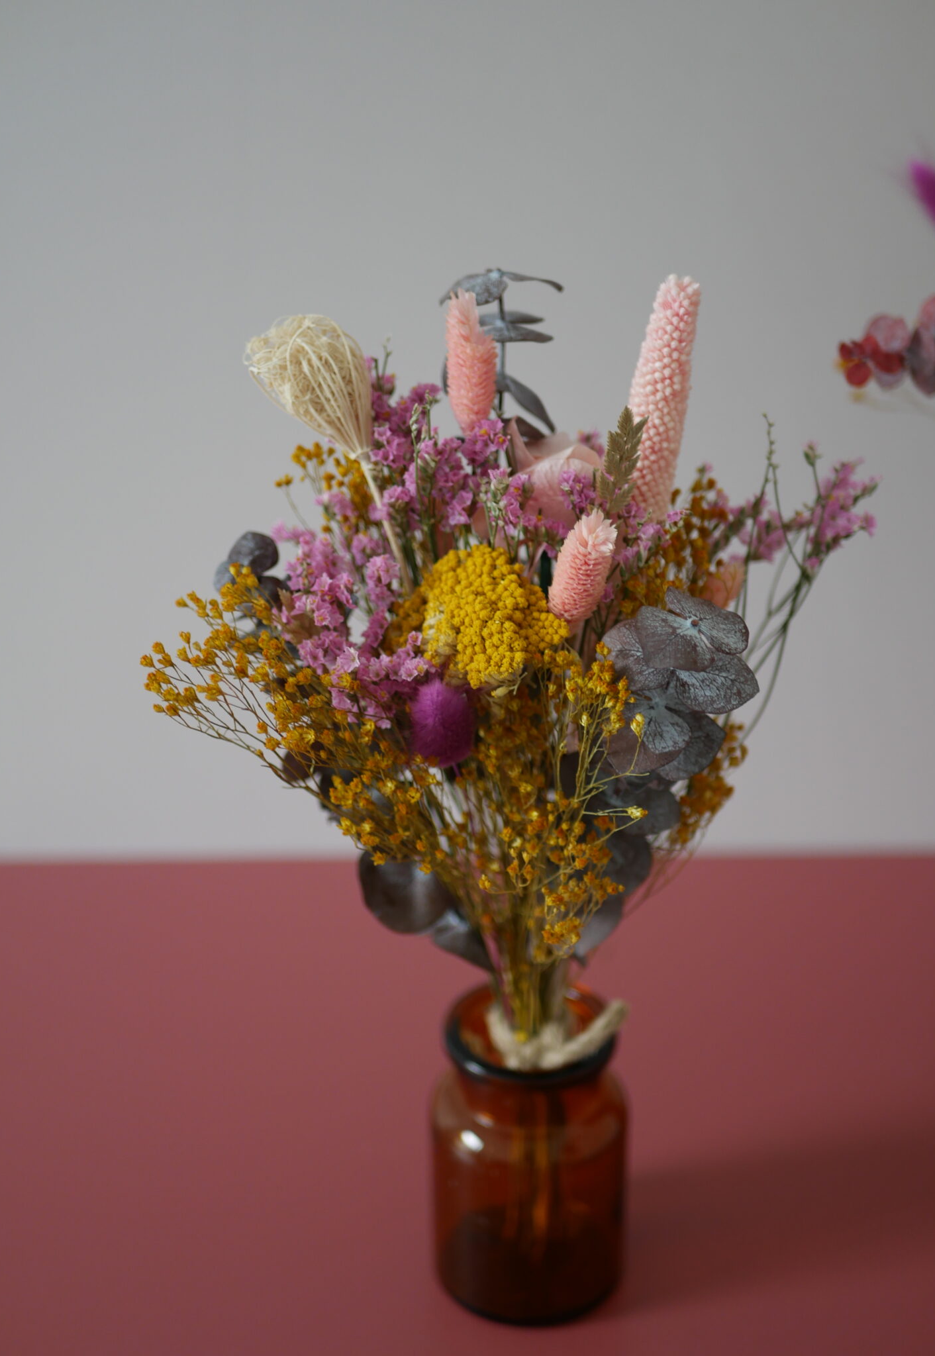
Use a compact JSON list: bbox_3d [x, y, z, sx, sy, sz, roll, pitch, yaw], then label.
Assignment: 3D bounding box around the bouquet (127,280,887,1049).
[{"bbox_3d":[0.016,0.021,0.604,0.225,0.289,0.193,0,21,0],"label":"bouquet"}]

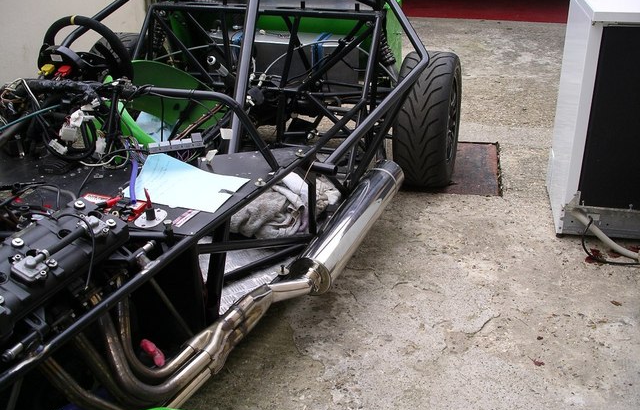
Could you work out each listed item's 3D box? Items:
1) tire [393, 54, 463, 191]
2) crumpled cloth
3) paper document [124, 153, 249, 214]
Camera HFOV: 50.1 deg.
[{"bbox_3d":[0.476,-0.371,2.990,0.205,0.578,0.578,8,28,18],"label":"tire"},{"bbox_3d":[-0.112,0.015,2.416,0.340,0.180,0.270,8,28,19],"label":"crumpled cloth"},{"bbox_3d":[-0.367,-0.063,1.844,0.295,0.050,0.212,8,28,18],"label":"paper document"}]

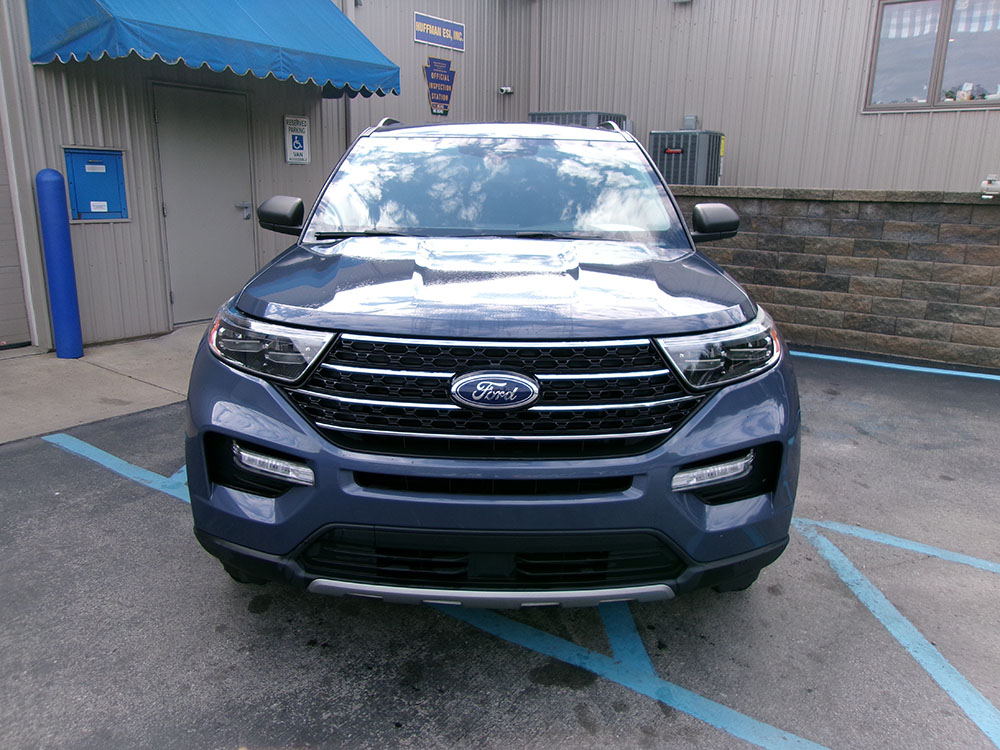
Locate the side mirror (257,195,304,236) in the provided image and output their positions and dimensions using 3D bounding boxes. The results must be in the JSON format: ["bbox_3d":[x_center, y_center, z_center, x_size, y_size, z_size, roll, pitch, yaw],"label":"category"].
[{"bbox_3d":[-1.014,-0.746,3.629,0.239,0.200,0.160,1,14,0],"label":"side mirror"}]

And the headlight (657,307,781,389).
[{"bbox_3d":[0.665,-0.096,2.349,0.465,0.170,0.430,1,14,0],"label":"headlight"}]

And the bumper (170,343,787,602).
[{"bbox_3d":[-0.014,0.253,2.329,1.980,0.770,0.480,1,14,0],"label":"bumper"}]

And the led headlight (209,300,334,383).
[{"bbox_3d":[-0.680,-0.119,2.347,0.465,0.170,0.430,1,14,0],"label":"led headlight"}]

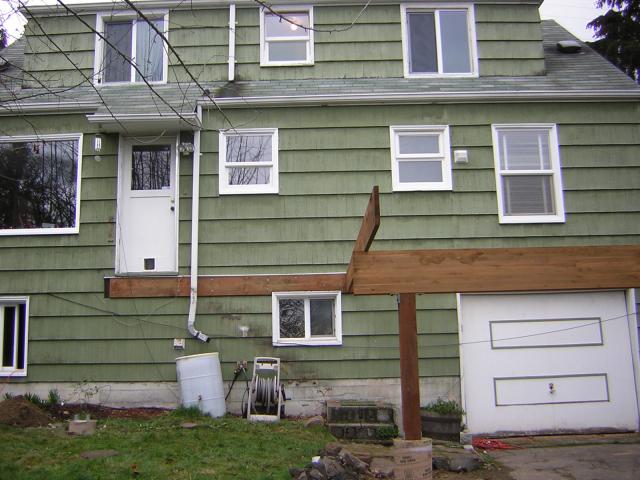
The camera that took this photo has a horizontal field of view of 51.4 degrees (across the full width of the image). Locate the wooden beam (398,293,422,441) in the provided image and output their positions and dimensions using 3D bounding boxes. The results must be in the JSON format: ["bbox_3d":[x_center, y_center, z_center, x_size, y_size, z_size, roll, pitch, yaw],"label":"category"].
[{"bbox_3d":[0.754,1.062,5.617,0.140,1.203,0.140,-1,-9,0],"label":"wooden beam"}]

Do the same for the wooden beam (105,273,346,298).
[{"bbox_3d":[-1.394,0.694,9.838,3.569,0.286,0.060,-1,-9,0],"label":"wooden beam"}]

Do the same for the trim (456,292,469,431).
[{"bbox_3d":[2.052,1.725,9.663,0.090,2.013,0.060,-1,-9,0],"label":"trim"}]

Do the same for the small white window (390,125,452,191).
[{"bbox_3d":[1.538,-1.236,10.153,0.899,1.020,0.100,-1,-9,0],"label":"small white window"}]

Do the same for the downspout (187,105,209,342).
[{"bbox_3d":[-1.786,-0.305,9.874,0.300,3.549,0.260,-1,-9,0],"label":"downspout"}]

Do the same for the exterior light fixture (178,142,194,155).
[{"bbox_3d":[-2.030,-1.380,10.123,0.244,0.177,0.180,-1,-9,0],"label":"exterior light fixture"}]

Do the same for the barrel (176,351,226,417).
[{"bbox_3d":[-1.655,2.017,9.259,0.590,0.850,0.590,-9,-9,-1],"label":"barrel"}]

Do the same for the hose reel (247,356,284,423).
[{"bbox_3d":[-0.740,2.080,9.292,0.550,0.882,0.450,-1,-9,0],"label":"hose reel"}]

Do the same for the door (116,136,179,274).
[{"bbox_3d":[-2.591,-0.530,10.089,0.922,2.113,0.100,-1,-9,0],"label":"door"}]

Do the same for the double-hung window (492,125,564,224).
[{"bbox_3d":[3.148,-1.002,10.102,0.979,1.537,0.100,-1,-9,0],"label":"double-hung window"}]

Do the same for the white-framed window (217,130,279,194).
[{"bbox_3d":[-1.077,-1.188,10.165,0.902,1.029,0.100,-1,-9,0],"label":"white-framed window"}]

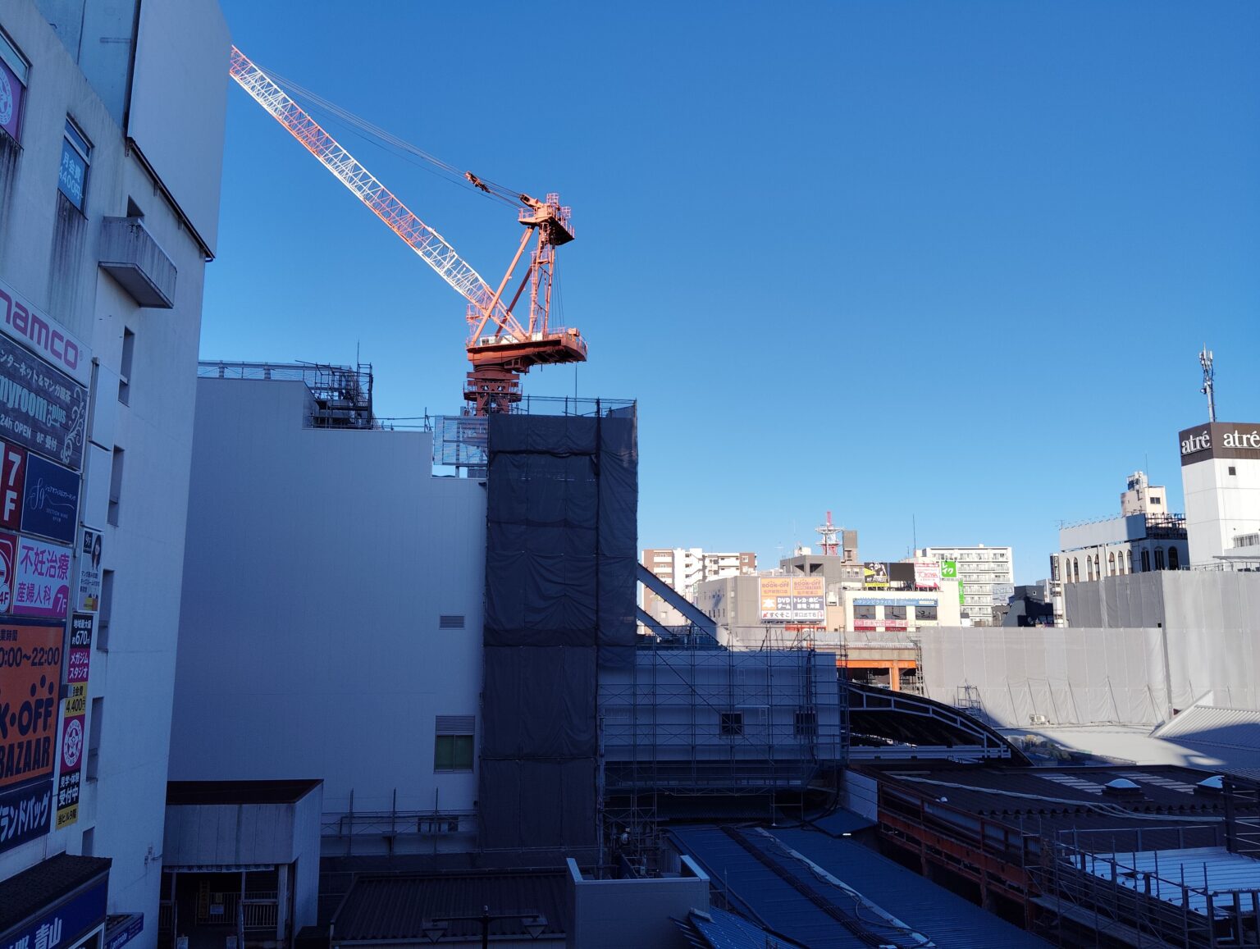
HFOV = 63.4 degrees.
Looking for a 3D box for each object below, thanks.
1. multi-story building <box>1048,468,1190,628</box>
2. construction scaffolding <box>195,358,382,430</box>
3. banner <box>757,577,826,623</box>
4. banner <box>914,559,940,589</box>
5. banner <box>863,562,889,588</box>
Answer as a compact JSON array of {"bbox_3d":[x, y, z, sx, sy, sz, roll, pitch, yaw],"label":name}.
[{"bbox_3d":[68.169,17.416,132.759,14.000,36.000,20.000,2,-9,-8],"label":"multi-story building"},{"bbox_3d":[-17.106,-3.760,51.326,8.603,3.686,5.000,2,-9,-8],"label":"construction scaffolding"},{"bbox_3d":[27.629,21.297,173.489,11.436,7.779,0.600,1,-9,-4],"label":"banner"},{"bbox_3d":[51.733,17.521,177.699,4.500,4.860,0.500,1,-9,-3],"label":"banner"},{"bbox_3d":[42.679,17.541,177.209,4.770,4.472,0.500,1,-9,-3],"label":"banner"}]

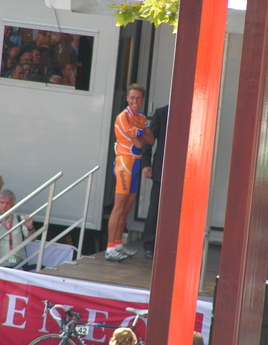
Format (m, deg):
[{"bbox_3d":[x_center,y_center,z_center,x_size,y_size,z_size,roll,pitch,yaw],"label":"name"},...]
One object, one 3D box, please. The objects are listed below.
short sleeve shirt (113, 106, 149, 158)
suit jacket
[{"bbox_3d":[-0.027,-0.402,51.100,0.420,0.530,0.290,-2,11,-42],"label":"short sleeve shirt"},{"bbox_3d":[0.392,-0.305,51.400,0.560,0.800,0.300,4,8,-12],"label":"suit jacket"}]

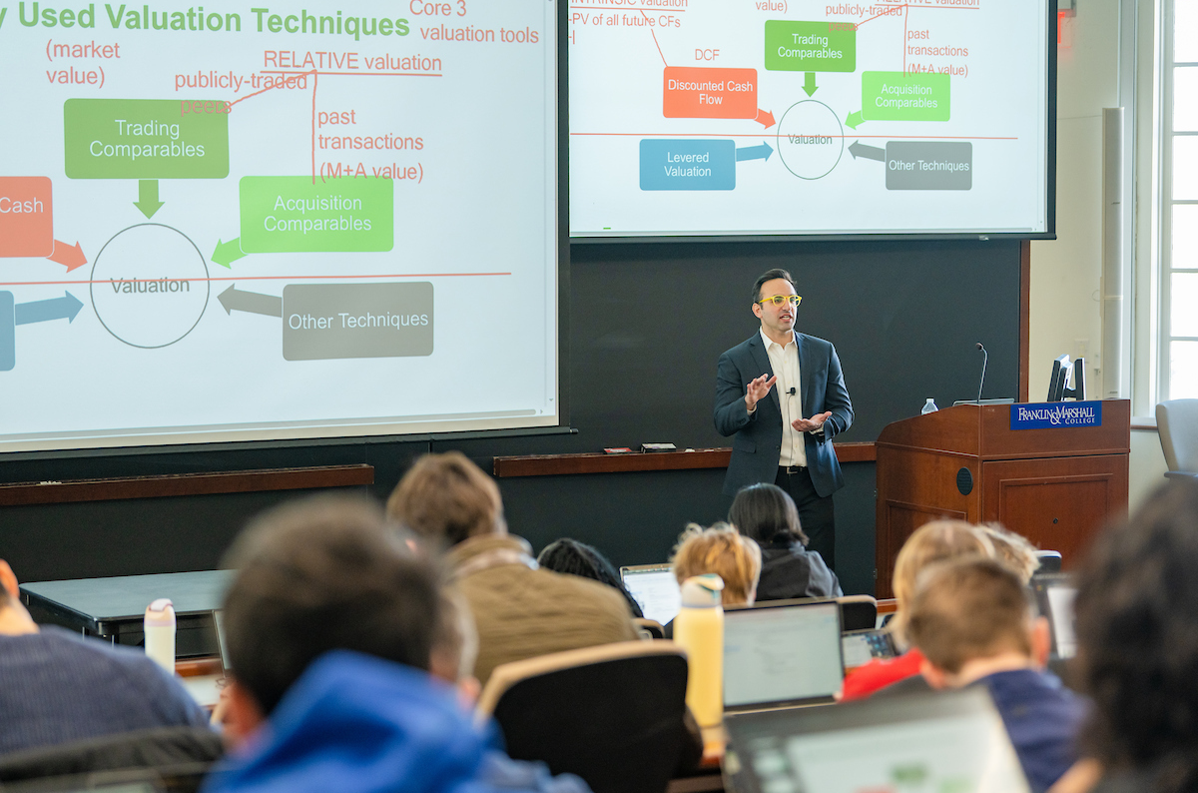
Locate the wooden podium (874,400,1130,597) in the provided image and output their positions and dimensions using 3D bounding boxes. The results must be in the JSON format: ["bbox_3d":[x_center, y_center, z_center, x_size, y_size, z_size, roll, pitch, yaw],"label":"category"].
[{"bbox_3d":[1.720,0.590,12.261,0.770,1.180,0.770,-2,5,-28],"label":"wooden podium"}]

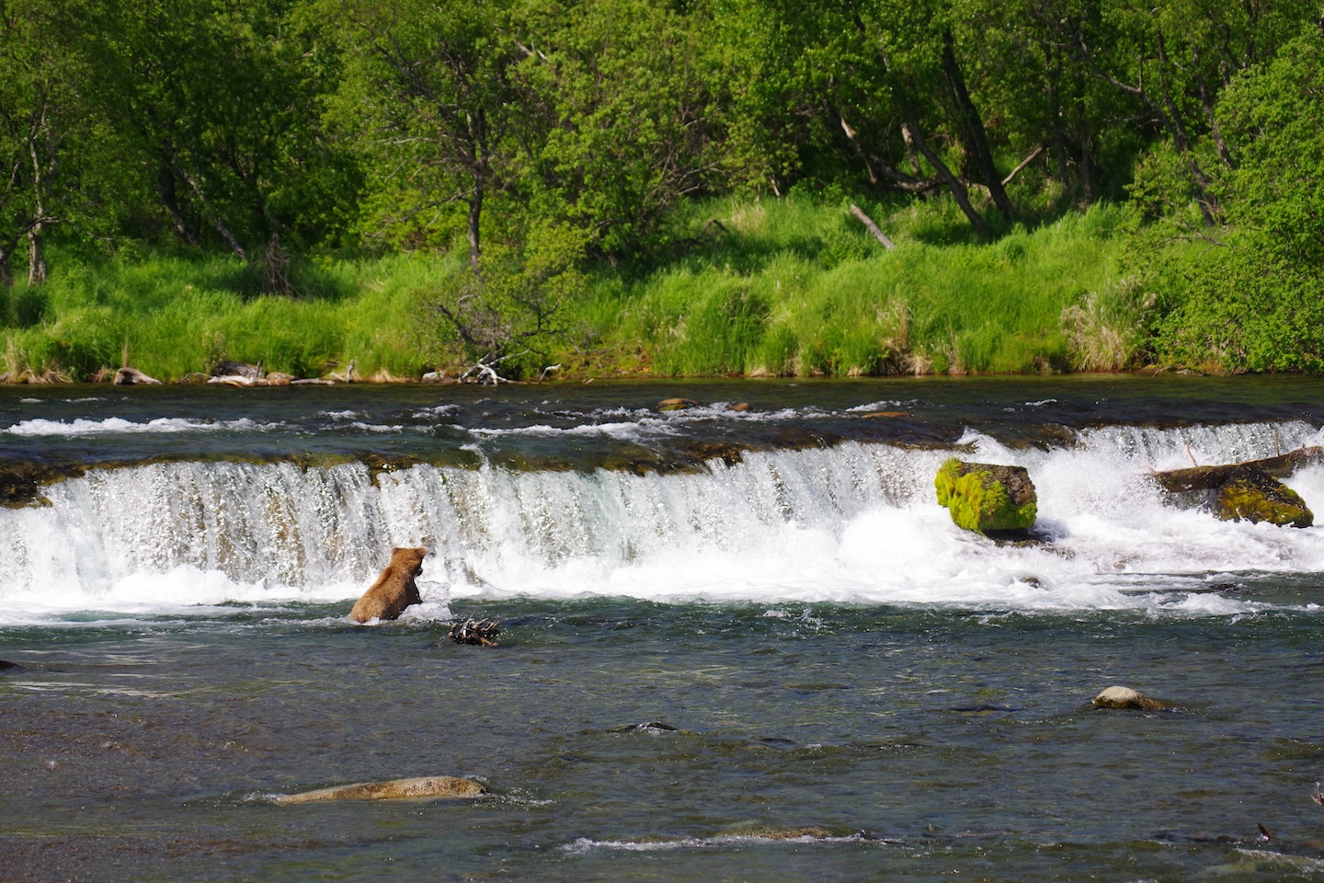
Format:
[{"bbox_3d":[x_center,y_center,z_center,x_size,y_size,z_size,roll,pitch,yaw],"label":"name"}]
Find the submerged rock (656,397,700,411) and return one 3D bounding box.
[{"bbox_3d":[0.233,-0.515,120.000,0.640,0.260,0.480,0,1,0],"label":"submerged rock"}]

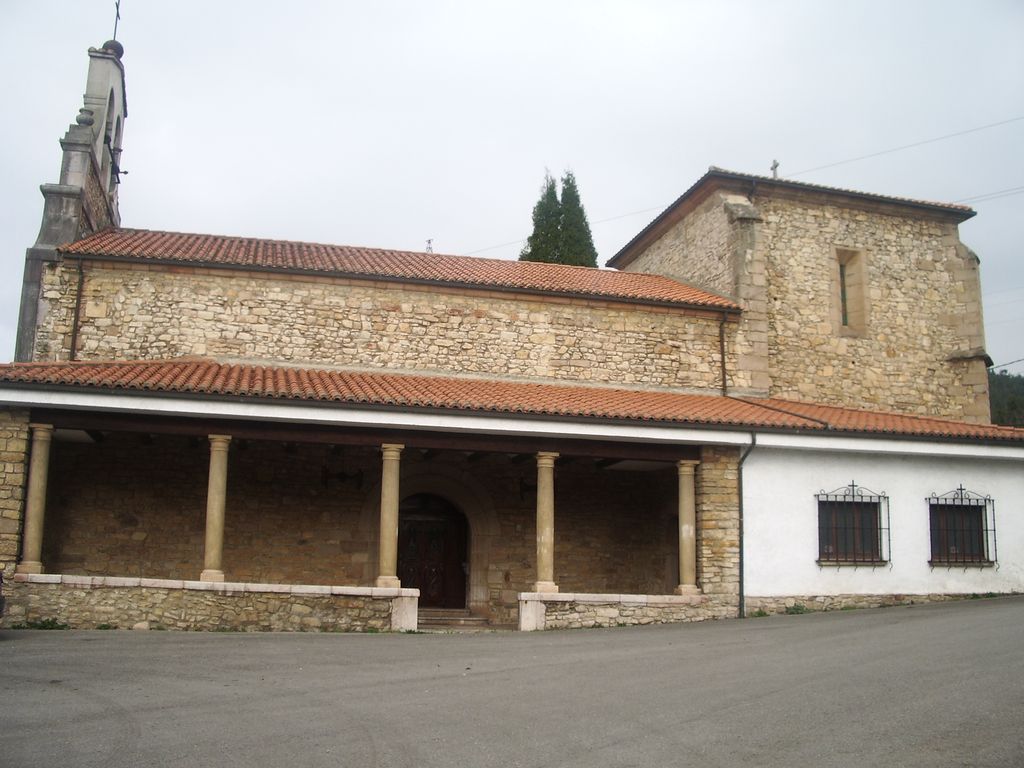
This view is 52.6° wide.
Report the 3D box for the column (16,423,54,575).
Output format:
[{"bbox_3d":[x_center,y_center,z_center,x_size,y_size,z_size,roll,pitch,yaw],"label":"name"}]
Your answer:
[{"bbox_3d":[-7.943,1.915,17.308,0.388,2.471,0.388,4,-10,-11],"label":"column"}]

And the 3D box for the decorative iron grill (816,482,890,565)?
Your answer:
[{"bbox_3d":[6.555,2.684,19.934,1.455,1.567,0.224,4,-10,-11],"label":"decorative iron grill"}]

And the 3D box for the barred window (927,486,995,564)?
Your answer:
[{"bbox_3d":[8.820,2.808,20.377,1.426,1.574,0.224,4,-10,-11],"label":"barred window"}]

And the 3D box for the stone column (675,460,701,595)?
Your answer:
[{"bbox_3d":[3.316,2.694,19.481,0.388,2.492,0.388,4,-10,-11],"label":"stone column"}]

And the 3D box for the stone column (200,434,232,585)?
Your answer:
[{"bbox_3d":[-5.087,2.135,17.855,0.388,2.503,0.388,4,-10,-11],"label":"stone column"}]

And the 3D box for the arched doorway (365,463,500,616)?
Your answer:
[{"bbox_3d":[-1.757,3.399,22.704,2.899,3.285,0.510,4,-10,-11],"label":"arched doorway"}]

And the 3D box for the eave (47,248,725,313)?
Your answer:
[{"bbox_3d":[-2.077,-2.226,23.289,15.279,0.283,0.510,4,-10,-11],"label":"eave"}]

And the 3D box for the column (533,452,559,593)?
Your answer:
[{"bbox_3d":[0.627,2.520,18.960,0.388,2.553,0.388,4,-10,-11],"label":"column"}]

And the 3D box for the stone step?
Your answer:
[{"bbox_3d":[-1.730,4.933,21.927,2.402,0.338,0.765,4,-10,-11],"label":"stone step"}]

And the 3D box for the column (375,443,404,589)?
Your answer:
[{"bbox_3d":[-2.161,2.345,18.419,0.388,2.543,0.388,4,-10,-11],"label":"column"}]

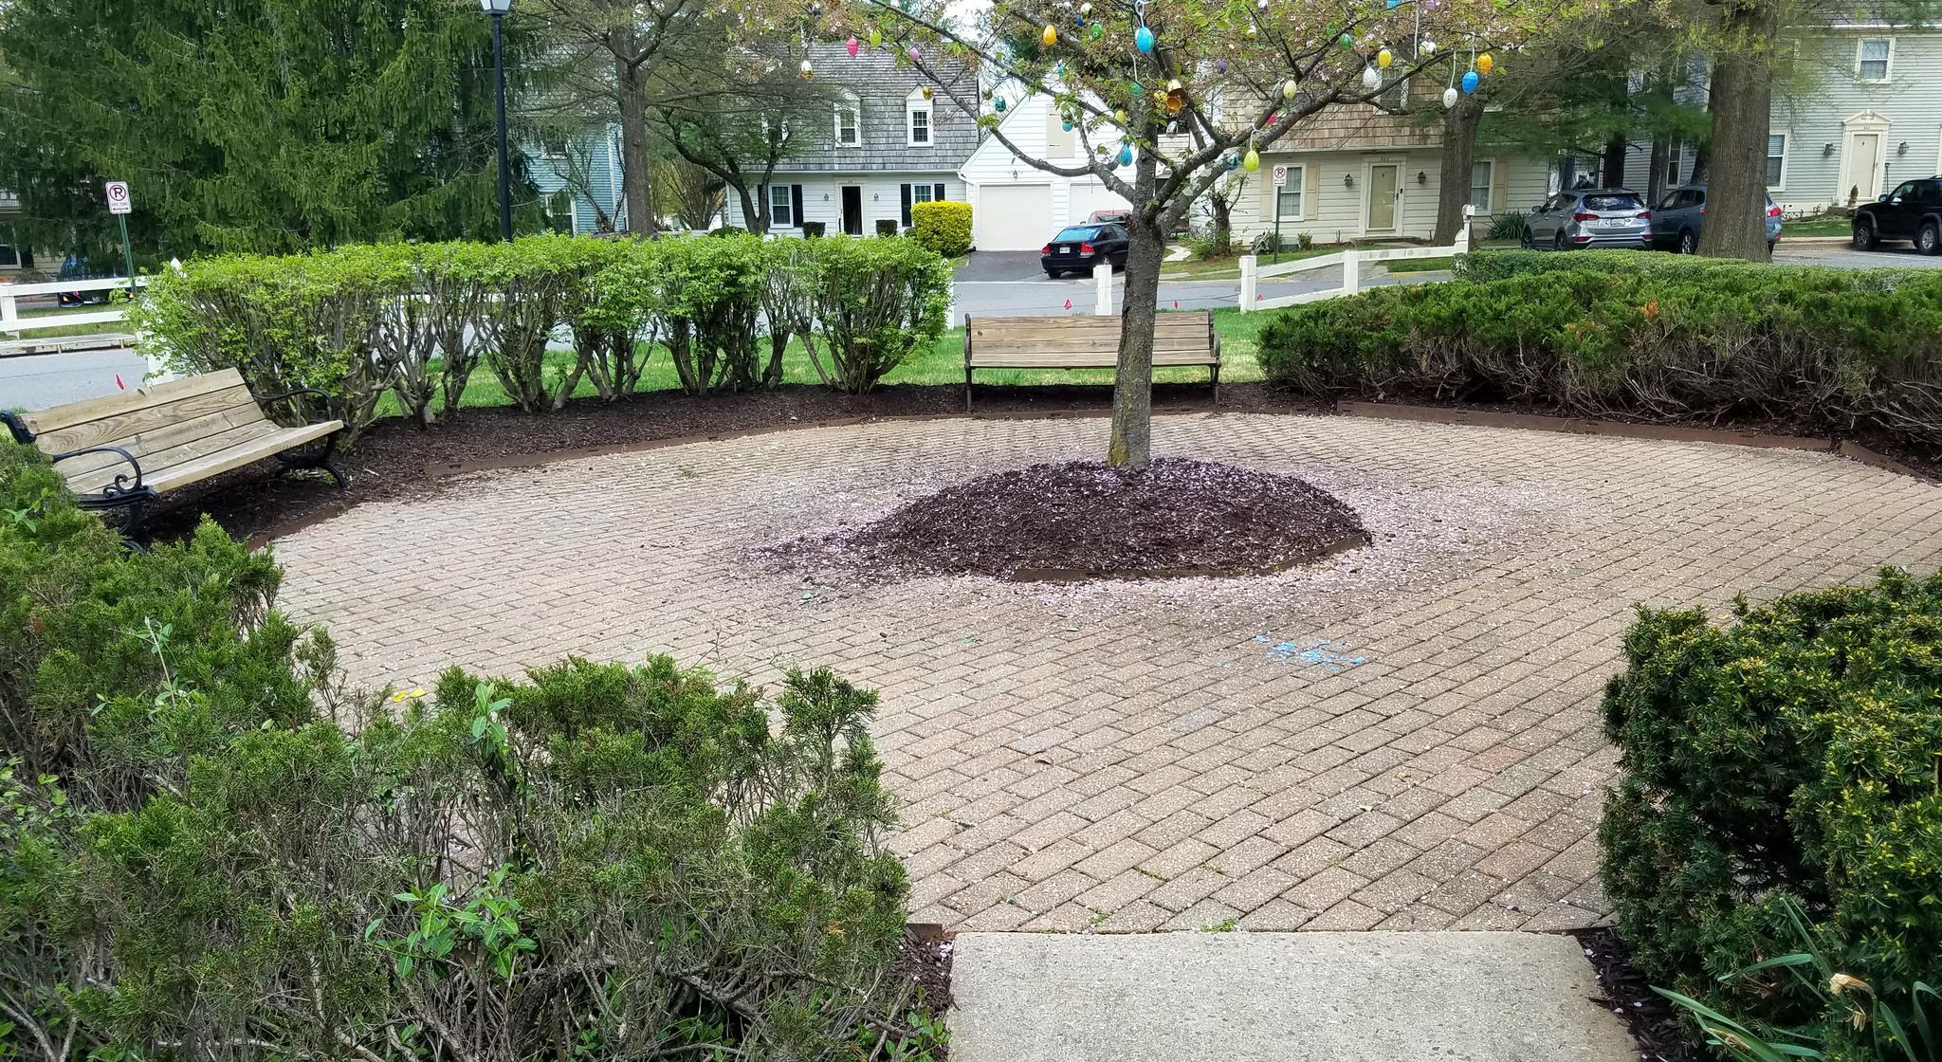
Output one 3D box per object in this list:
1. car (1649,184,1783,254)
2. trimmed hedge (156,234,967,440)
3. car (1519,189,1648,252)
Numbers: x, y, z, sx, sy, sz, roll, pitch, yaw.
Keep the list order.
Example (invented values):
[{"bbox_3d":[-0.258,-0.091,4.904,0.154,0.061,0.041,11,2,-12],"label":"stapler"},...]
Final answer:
[{"bbox_3d":[18.589,-7.905,36.954,1.890,1.720,4.680,0,13,4],"label":"car"},{"bbox_3d":[-3.083,-1.553,11.272,5.500,1.260,1.900,-6,14,-21],"label":"trimmed hedge"},{"bbox_3d":[16.084,-8.116,38.432,1.880,1.680,4.700,-1,13,2],"label":"car"}]

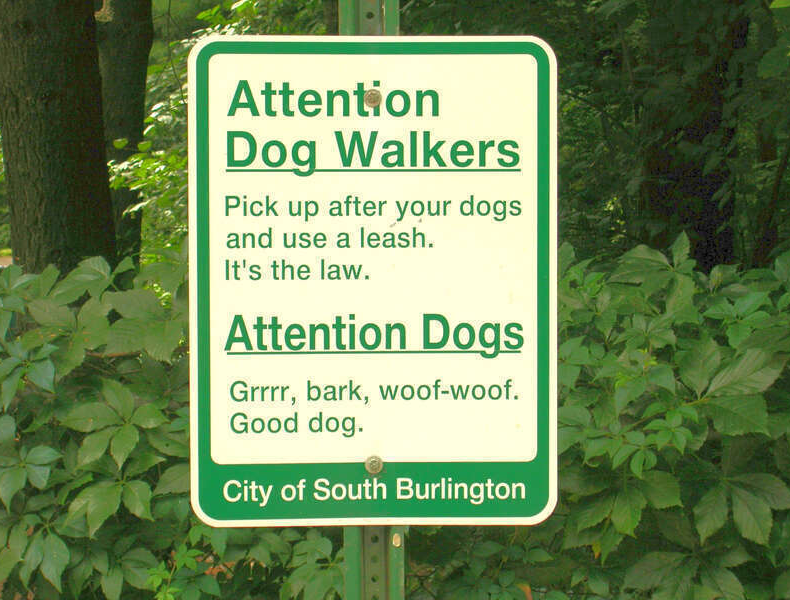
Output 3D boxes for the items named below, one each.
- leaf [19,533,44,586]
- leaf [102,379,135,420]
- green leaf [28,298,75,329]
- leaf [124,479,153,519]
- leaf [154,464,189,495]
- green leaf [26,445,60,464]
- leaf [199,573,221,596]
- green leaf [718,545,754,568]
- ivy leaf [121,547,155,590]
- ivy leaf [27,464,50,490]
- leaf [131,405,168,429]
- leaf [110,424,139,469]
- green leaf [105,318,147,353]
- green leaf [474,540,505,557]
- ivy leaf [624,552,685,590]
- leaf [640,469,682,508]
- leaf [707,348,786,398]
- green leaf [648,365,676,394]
[{"bbox_3d":[-0.534,0.383,2.800,0.027,0.088,0.010,7,-22,19],"label":"leaf"},{"bbox_3d":[-0.426,0.153,2.920,0.051,0.063,0.030,-1,2,-8],"label":"leaf"},{"bbox_3d":[-0.535,0.021,2.950,0.073,0.046,0.035,-1,2,-10],"label":"green leaf"},{"bbox_3d":[-0.393,0.307,2.900,0.045,0.060,0.025,-1,2,-8],"label":"leaf"},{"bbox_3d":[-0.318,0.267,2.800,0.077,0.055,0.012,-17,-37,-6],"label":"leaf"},{"bbox_3d":[-0.525,0.232,2.830,0.054,0.010,0.036,-10,48,-18],"label":"green leaf"},{"bbox_3d":[-0.274,0.420,2.800,0.046,0.010,0.036,32,54,13],"label":"leaf"},{"bbox_3d":[0.521,0.393,2.900,0.054,0.036,0.030,0,2,10],"label":"green leaf"},{"bbox_3d":[-0.382,0.400,2.820,0.066,0.062,0.014,29,-31,7],"label":"ivy leaf"},{"bbox_3d":[-0.532,0.262,2.830,0.036,0.046,0.010,-32,-22,-22],"label":"ivy leaf"},{"bbox_3d":[-0.363,0.172,2.800,0.056,0.046,0.010,-2,-40,-13],"label":"leaf"},{"bbox_3d":[-0.412,0.223,2.890,0.045,0.066,0.028,-1,2,-8],"label":"leaf"},{"bbox_3d":[-0.421,0.057,2.960,0.061,0.055,0.035,-1,2,-8],"label":"green leaf"},{"bbox_3d":[0.148,0.393,3.000,0.046,0.025,0.025,0,2,3],"label":"green leaf"},{"bbox_3d":[0.377,0.394,2.750,0.107,0.054,0.012,-26,-37,-9],"label":"ivy leaf"},{"bbox_3d":[0.385,0.276,2.750,0.058,0.077,0.013,-42,-18,-31],"label":"leaf"},{"bbox_3d":[0.529,0.109,2.850,0.121,0.071,0.040,0,2,11],"label":"leaf"},{"bbox_3d":[0.388,0.114,2.750,0.038,0.010,0.053,-34,67,-34],"label":"green leaf"}]

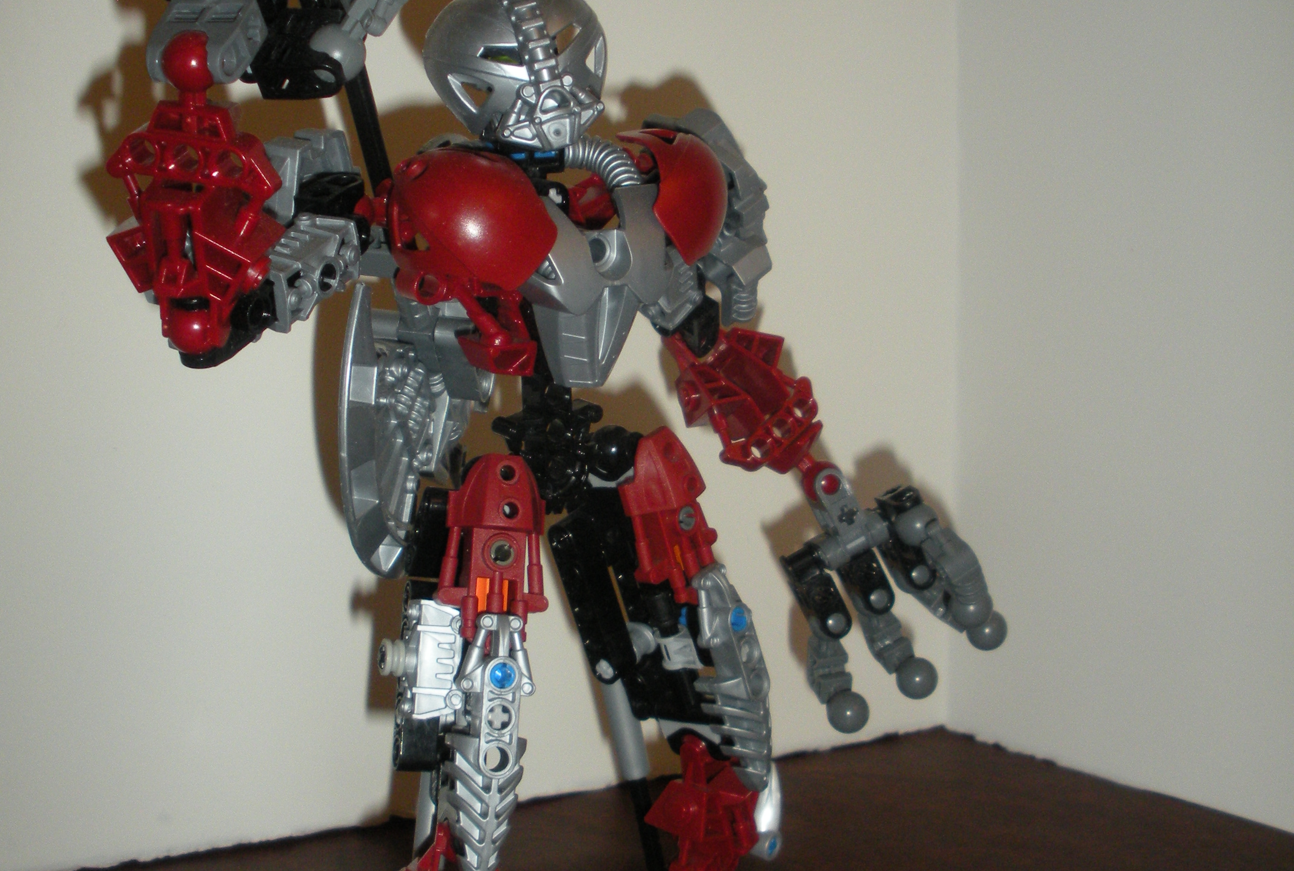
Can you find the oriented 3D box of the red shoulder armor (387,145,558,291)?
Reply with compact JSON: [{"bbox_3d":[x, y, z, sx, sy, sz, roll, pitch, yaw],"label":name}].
[{"bbox_3d":[-0.035,-0.044,0.350,0.034,0.030,0.021,-3,9,3],"label":"red shoulder armor"}]

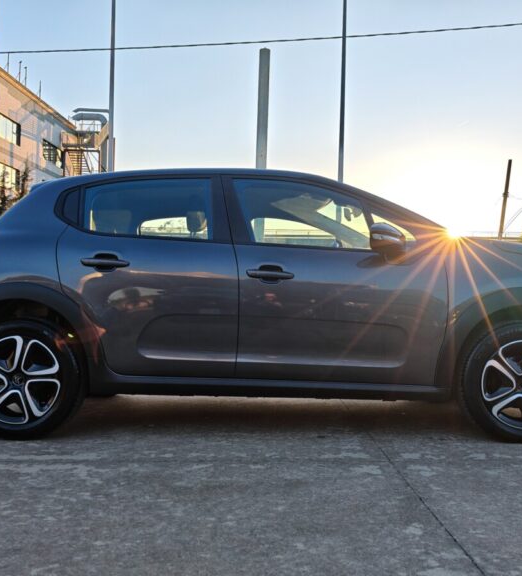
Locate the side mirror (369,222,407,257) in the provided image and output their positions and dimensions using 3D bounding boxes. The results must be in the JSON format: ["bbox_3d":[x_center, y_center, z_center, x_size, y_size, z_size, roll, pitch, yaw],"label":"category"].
[{"bbox_3d":[0.604,-0.232,2.861,0.165,0.160,0.220,1,1,1],"label":"side mirror"}]

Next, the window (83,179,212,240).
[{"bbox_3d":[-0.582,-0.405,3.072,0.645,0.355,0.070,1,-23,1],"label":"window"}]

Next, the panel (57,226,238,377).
[{"bbox_3d":[-0.562,0.067,2.965,0.880,0.740,0.110,1,1,1],"label":"panel"}]

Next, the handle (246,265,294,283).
[{"bbox_3d":[0.042,-0.071,2.935,0.232,0.080,0.055,1,1,1],"label":"handle"}]

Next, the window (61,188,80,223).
[{"bbox_3d":[-0.984,-0.421,3.095,0.090,0.190,0.050,1,-23,1],"label":"window"}]

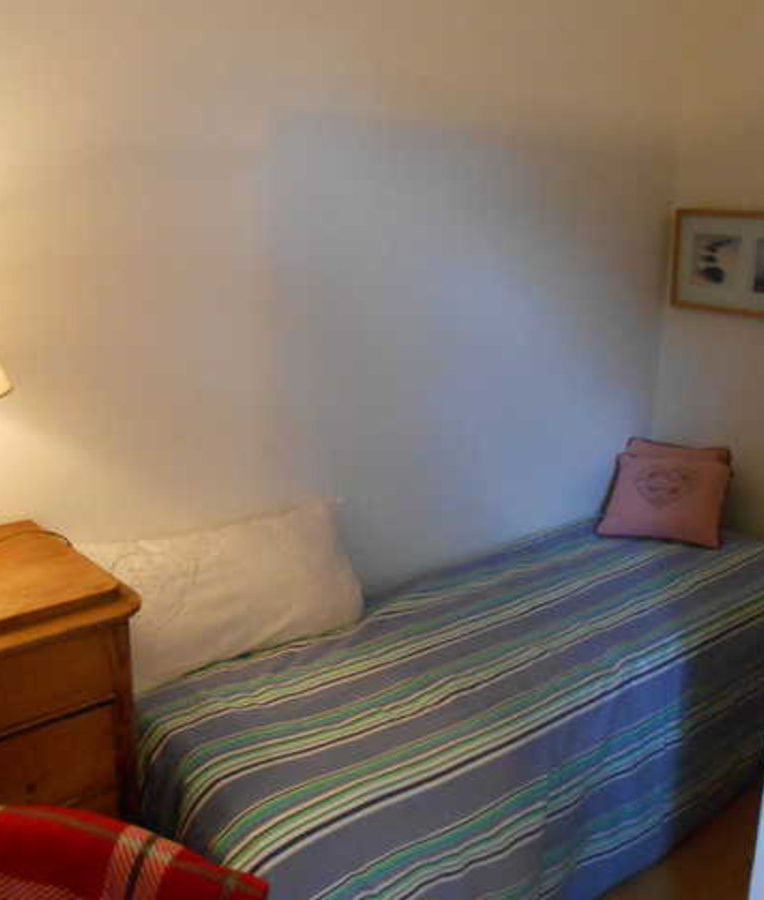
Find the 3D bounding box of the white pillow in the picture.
[{"bbox_3d":[-0.345,0.325,2.041,0.697,0.323,0.131,-11,7,-39],"label":"white pillow"}]

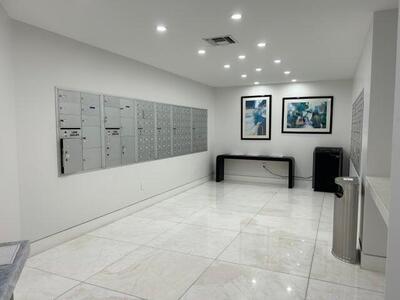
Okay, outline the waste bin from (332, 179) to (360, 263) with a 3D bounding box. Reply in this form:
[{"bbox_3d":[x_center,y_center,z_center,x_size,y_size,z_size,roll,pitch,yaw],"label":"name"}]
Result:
[{"bbox_3d":[1.589,0.739,3.287,0.245,0.810,0.460,2,5,24],"label":"waste bin"}]

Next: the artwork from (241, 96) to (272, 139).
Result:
[{"bbox_3d":[1.384,-0.797,7.456,0.765,1.095,0.035,2,5,24],"label":"artwork"}]

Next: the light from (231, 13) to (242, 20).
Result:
[{"bbox_3d":[0.351,-1.279,2.888,0.120,0.030,0.120,0,4,0],"label":"light"}]

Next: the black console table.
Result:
[{"bbox_3d":[1.332,0.483,7.373,1.870,0.695,0.360,2,5,24],"label":"black console table"}]

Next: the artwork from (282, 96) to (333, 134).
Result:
[{"bbox_3d":[2.469,-0.806,6.964,1.100,0.838,0.035,2,5,24],"label":"artwork"}]

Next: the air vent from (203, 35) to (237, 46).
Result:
[{"bbox_3d":[0.248,-1.338,3.720,0.350,0.025,0.350,2,5,24],"label":"air vent"}]

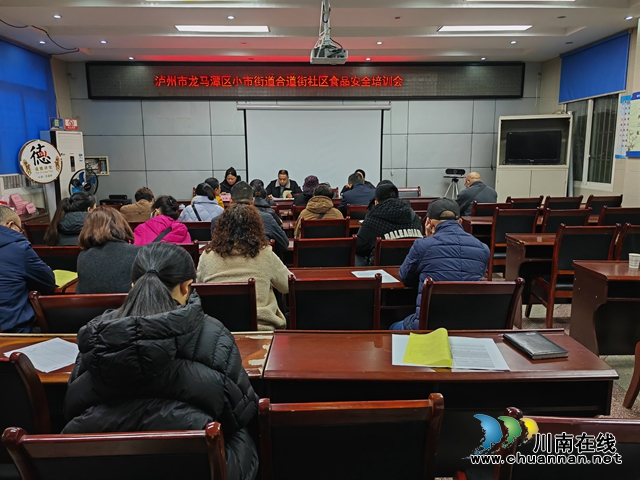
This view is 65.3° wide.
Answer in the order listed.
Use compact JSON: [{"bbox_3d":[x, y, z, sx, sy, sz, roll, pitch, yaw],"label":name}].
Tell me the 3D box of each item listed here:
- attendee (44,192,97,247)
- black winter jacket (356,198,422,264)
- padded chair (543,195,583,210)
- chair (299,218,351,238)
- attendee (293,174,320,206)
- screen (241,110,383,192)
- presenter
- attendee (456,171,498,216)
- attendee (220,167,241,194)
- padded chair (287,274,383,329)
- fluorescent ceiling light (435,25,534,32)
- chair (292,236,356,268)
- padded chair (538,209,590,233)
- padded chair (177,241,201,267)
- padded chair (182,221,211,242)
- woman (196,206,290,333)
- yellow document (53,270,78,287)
[{"bbox_3d":[-1.655,0.262,3.706,0.500,1.240,0.740,1,10,8],"label":"attendee"},{"bbox_3d":[0.505,0.019,3.843,0.530,0.670,0.470,-1,10,0],"label":"black winter jacket"},{"bbox_3d":[3.069,-0.127,6.569,0.450,0.928,0.530,-1,10,0],"label":"padded chair"},{"bbox_3d":[0.057,0.214,4.806,0.450,0.928,0.530,-1,10,0],"label":"chair"},{"bbox_3d":[-0.084,-0.128,5.695,0.460,1.237,0.740,-1,11,-1],"label":"attendee"},{"bbox_3d":[-0.099,-1.350,8.598,2.380,1.740,0.050,0,10,1],"label":"screen"},{"bbox_3d":[-0.534,-0.433,7.590,0.560,1.240,0.720,-1,10,0],"label":"presenter"},{"bbox_3d":[1.885,-0.211,6.220,0.520,1.270,0.740,-2,10,-8],"label":"attendee"},{"bbox_3d":[-1.413,-0.527,7.985,0.460,1.220,0.650,0,10,1],"label":"attendee"},{"bbox_3d":[0.080,0.583,2.724,0.450,0.928,0.530,-1,10,0],"label":"padded chair"},{"bbox_3d":[2.206,-2.828,6.645,1.200,0.060,0.320,-1,11,-1],"label":"fluorescent ceiling light"},{"bbox_3d":[0.044,0.376,3.842,0.460,0.955,0.570,0,10,0],"label":"chair"},{"bbox_3d":[2.411,0.113,5.179,0.460,0.930,0.540,-1,10,-3],"label":"padded chair"},{"bbox_3d":[-1.045,0.420,3.707,0.450,0.928,0.530,-1,10,0],"label":"padded chair"},{"bbox_3d":[-1.178,0.247,4.686,0.450,0.928,0.530,-1,10,0],"label":"padded chair"},{"bbox_3d":[-0.406,0.416,2.817,0.500,1.250,0.740,-1,11,-1],"label":"woman"},{"bbox_3d":[-1.558,0.230,2.949,0.220,0.035,0.300,-1,10,-2],"label":"yellow document"}]

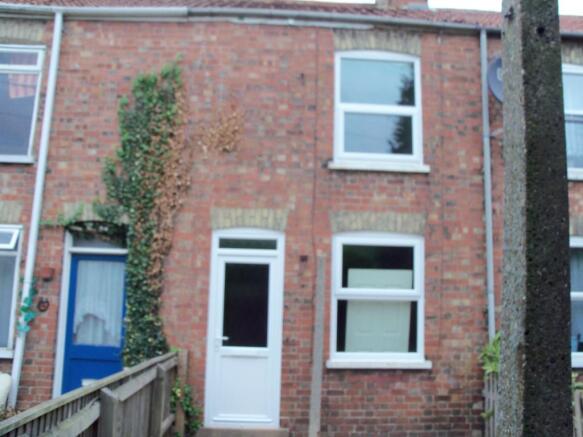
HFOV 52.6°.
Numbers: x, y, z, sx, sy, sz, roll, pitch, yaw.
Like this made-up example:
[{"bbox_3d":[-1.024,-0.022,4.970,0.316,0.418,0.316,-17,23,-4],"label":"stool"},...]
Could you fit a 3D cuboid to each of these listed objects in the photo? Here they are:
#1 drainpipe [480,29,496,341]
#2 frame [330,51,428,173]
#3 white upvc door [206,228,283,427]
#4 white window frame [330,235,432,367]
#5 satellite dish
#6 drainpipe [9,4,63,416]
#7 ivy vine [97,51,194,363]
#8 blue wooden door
[{"bbox_3d":[2.433,0.082,7.248,0.080,5.167,0.080,2,-9,-3],"label":"drainpipe"},{"bbox_3d":[1.122,-1.375,7.497,1.289,1.593,0.150,2,-9,-3],"label":"frame"},{"bbox_3d":[-0.545,1.269,6.987,0.887,2.340,0.090,2,-9,-3],"label":"white upvc door"},{"bbox_3d":[1.060,0.969,7.112,1.270,1.643,0.150,2,-9,-3],"label":"white window frame"},{"bbox_3d":[2.795,-1.712,7.328,0.600,0.620,0.380,4,-10,-17],"label":"satellite dish"},{"bbox_3d":[-3.016,-0.169,6.960,0.085,4.907,0.085,3,-9,-3],"label":"drainpipe"},{"bbox_3d":[-1.746,0.066,6.968,1.051,4.165,0.250,2,-9,-3],"label":"ivy vine"},{"bbox_3d":[-2.288,1.376,6.936,0.704,1.916,0.060,2,-9,-3],"label":"blue wooden door"}]

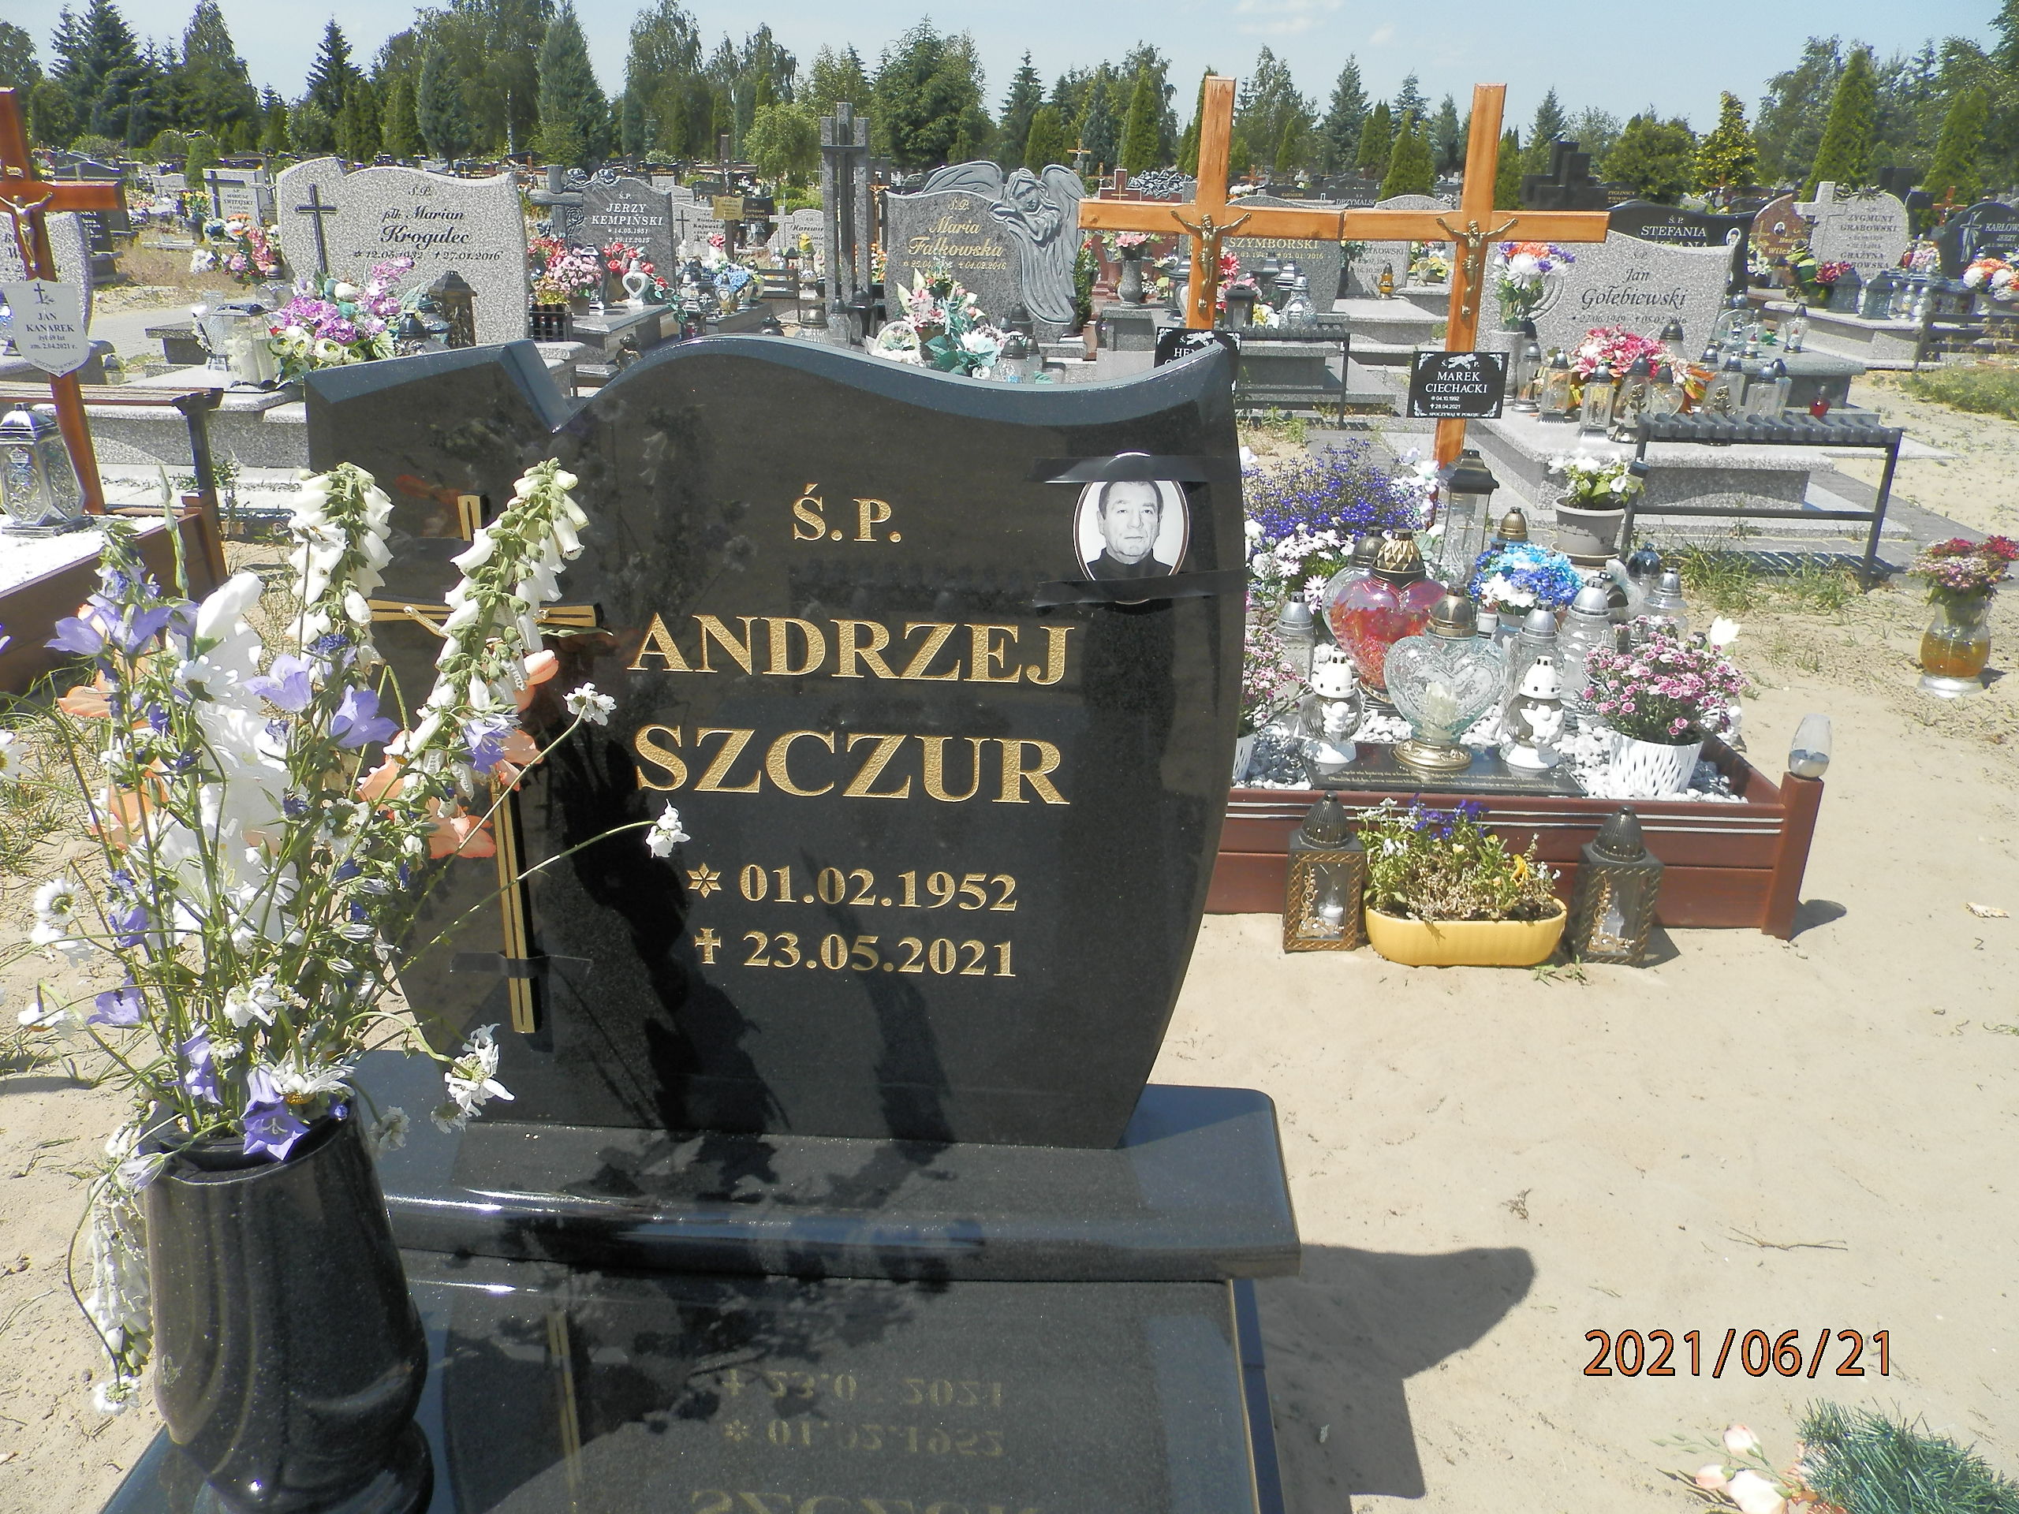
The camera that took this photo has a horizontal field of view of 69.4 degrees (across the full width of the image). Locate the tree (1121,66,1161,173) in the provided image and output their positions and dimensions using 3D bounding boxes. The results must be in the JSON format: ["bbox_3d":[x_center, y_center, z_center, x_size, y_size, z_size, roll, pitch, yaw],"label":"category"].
[{"bbox_3d":[2.843,-13.432,32.310,0.891,3.368,0.891,2,22,2],"label":"tree"}]

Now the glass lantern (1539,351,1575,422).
[{"bbox_3d":[2.146,-1.457,5.716,0.130,0.262,0.130,2,23,4],"label":"glass lantern"}]

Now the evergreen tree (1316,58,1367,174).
[{"bbox_3d":[16.547,-31.899,72.480,2.478,5.327,2.478,2,23,3],"label":"evergreen tree"}]

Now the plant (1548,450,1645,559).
[{"bbox_3d":[2.192,-0.957,5.442,0.359,0.373,0.340,2,23,4],"label":"plant"}]

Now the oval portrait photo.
[{"bbox_3d":[0.097,-0.179,1.144,0.090,0.121,0.009,2,23,3],"label":"oval portrait photo"}]

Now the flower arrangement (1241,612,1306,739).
[{"bbox_3d":[0.418,-0.156,2.730,0.270,0.241,0.261,2,23,3],"label":"flower arrangement"}]

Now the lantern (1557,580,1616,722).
[{"bbox_3d":[1.229,-0.239,3.106,0.123,0.280,0.123,2,23,3],"label":"lantern"}]

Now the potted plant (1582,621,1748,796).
[{"bbox_3d":[1.324,-0.110,2.938,0.337,0.323,0.320,2,23,4],"label":"potted plant"}]

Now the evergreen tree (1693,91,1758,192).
[{"bbox_3d":[15.352,-12.856,31.407,1.384,2.663,1.384,2,23,4],"label":"evergreen tree"}]

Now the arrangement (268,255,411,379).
[{"bbox_3d":[-2.771,-1.800,6.019,0.588,0.480,0.392,2,23,3],"label":"arrangement"}]

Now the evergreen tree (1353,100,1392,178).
[{"bbox_3d":[15.394,-26.213,61.906,1.585,3.062,1.585,2,23,3],"label":"evergreen tree"}]

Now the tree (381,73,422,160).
[{"bbox_3d":[-32.107,-33.681,76.942,2.300,4.355,2.300,2,23,3],"label":"tree"}]

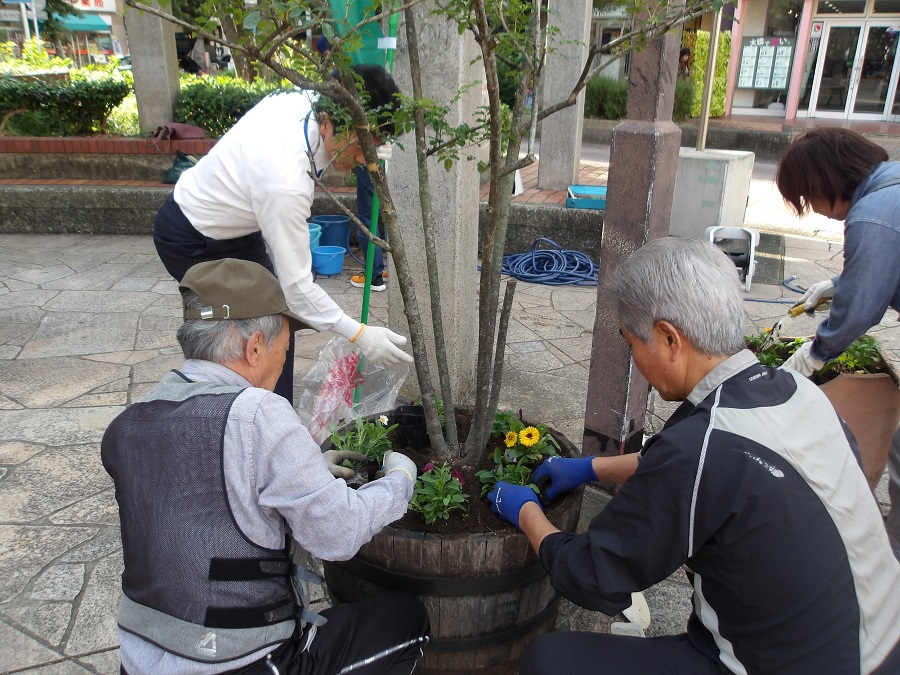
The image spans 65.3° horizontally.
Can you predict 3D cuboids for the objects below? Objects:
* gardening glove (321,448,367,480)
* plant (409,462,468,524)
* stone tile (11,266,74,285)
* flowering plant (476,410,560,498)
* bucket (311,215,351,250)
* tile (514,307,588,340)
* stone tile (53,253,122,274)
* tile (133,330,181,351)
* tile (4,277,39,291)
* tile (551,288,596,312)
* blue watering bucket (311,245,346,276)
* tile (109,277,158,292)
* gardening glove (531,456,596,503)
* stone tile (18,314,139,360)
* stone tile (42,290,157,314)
[{"bbox_3d":[-0.255,0.297,1.652,0.140,0.080,0.100,1,19,0],"label":"gardening glove"},{"bbox_3d":[-0.026,0.338,1.570,0.135,0.120,0.135,1,20,0],"label":"plant"},{"bbox_3d":[-2.893,-0.442,5.059,0.360,0.040,0.510,6,20,15],"label":"stone tile"},{"bbox_3d":[0.165,0.291,1.689,0.200,0.160,0.200,1,19,0],"label":"flowering plant"},{"bbox_3d":[-1.002,-0.846,5.870,0.325,0.300,0.325,1,20,0],"label":"bucket"},{"bbox_3d":[0.574,-0.074,4.191,0.324,0.040,0.596,-5,20,-17],"label":"tile"},{"bbox_3d":[-2.856,-0.554,5.378,0.467,0.040,0.702,0,20,-4],"label":"stone tile"},{"bbox_3d":[-1.585,0.021,3.885,0.268,0.035,0.346,-5,21,-18],"label":"tile"},{"bbox_3d":[-2.976,-0.359,4.874,0.178,0.035,0.479,-15,25,-38],"label":"tile"},{"bbox_3d":[0.862,-0.237,4.756,0.347,0.035,0.543,4,20,7],"label":"tile"},{"bbox_3d":[-0.895,-0.570,5.186,0.257,0.182,0.257,1,19,0],"label":"blue watering bucket"},{"bbox_3d":[-2.187,-0.355,4.911,0.256,0.035,0.384,-1,20,-7],"label":"tile"},{"bbox_3d":[0.256,0.321,1.585,0.150,0.105,0.115,1,20,0],"label":"gardening glove"},{"bbox_3d":[-2.021,-0.022,3.917,0.533,0.040,0.817,-6,21,-18],"label":"stone tile"},{"bbox_3d":[-2.247,-0.218,4.520,0.709,0.035,0.467,1,20,-2],"label":"stone tile"}]

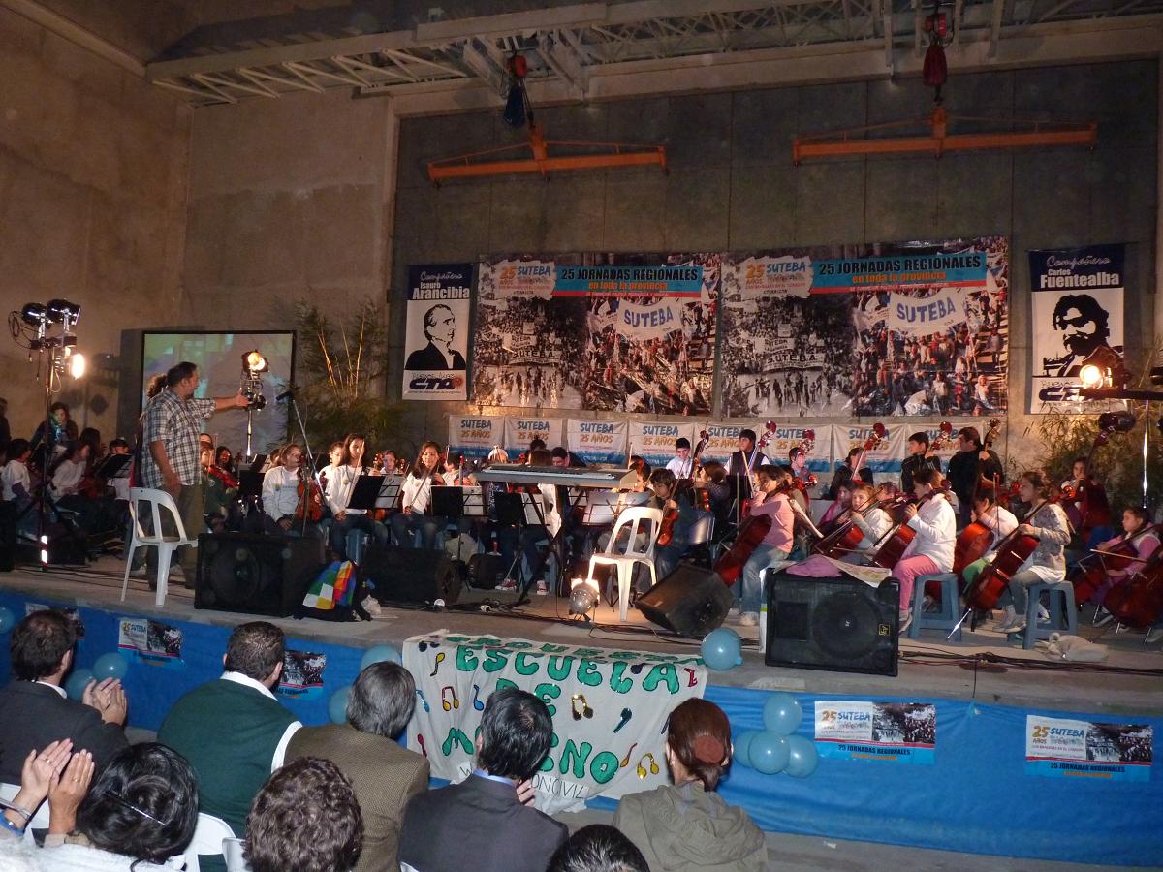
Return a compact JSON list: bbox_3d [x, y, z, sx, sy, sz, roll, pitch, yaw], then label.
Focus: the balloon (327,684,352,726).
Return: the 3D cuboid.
[{"bbox_3d":[-1.309,1.507,5.450,0.220,0.235,0.220,2,-3,18],"label":"balloon"}]

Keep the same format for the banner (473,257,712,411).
[{"bbox_3d":[0.145,-1.405,13.162,3.448,2.167,0.040,1,-2,17],"label":"banner"}]

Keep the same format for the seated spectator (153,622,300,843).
[{"bbox_3d":[-1.038,1.234,3.180,0.550,1.283,0.780,1,-2,22],"label":"seated spectator"}]

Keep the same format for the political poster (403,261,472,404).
[{"bbox_3d":[-1.890,-1.364,12.738,0.920,1.800,0.020,2,-3,18],"label":"political poster"}]

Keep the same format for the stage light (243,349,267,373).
[{"bbox_3d":[-2.845,-0.655,8.500,0.200,0.210,0.240,4,-3,-29],"label":"stage light"}]

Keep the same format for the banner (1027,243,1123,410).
[{"bbox_3d":[5.323,-1.132,10.441,0.920,1.800,0.020,2,-3,18],"label":"banner"}]

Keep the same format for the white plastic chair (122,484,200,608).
[{"bbox_3d":[-2.966,0.772,6.930,0.440,0.790,0.470,1,-2,26],"label":"white plastic chair"}]

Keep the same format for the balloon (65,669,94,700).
[{"bbox_3d":[-3.330,1.665,6.500,0.230,0.245,0.230,2,-3,18],"label":"balloon"}]

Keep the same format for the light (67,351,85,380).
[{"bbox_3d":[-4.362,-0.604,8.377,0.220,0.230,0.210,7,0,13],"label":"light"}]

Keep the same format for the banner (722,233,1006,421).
[{"bbox_3d":[3.459,-1.325,12.146,3.431,2.204,0.040,1,-2,17],"label":"banner"}]

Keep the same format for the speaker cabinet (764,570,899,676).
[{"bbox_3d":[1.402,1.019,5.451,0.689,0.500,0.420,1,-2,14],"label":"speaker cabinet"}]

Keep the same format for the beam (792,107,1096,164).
[{"bbox_3d":[4.039,-3.419,11.033,3.215,0.600,0.160,1,-2,17],"label":"beam"}]

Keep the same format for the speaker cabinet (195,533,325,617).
[{"bbox_3d":[-2.192,0.935,6.675,0.675,0.500,0.460,2,-3,16],"label":"speaker cabinet"}]

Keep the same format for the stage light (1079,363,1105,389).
[{"bbox_3d":[4.018,-0.472,7.600,0.250,0.210,0.200,4,-3,-28],"label":"stage light"}]

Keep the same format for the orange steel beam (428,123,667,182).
[{"bbox_3d":[-0.484,-3.604,12.423,3.189,0.600,0.160,1,-2,17],"label":"orange steel beam"}]

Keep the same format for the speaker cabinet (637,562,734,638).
[{"bbox_3d":[0.716,1.116,6.737,0.471,0.404,0.553,3,-3,-18],"label":"speaker cabinet"}]

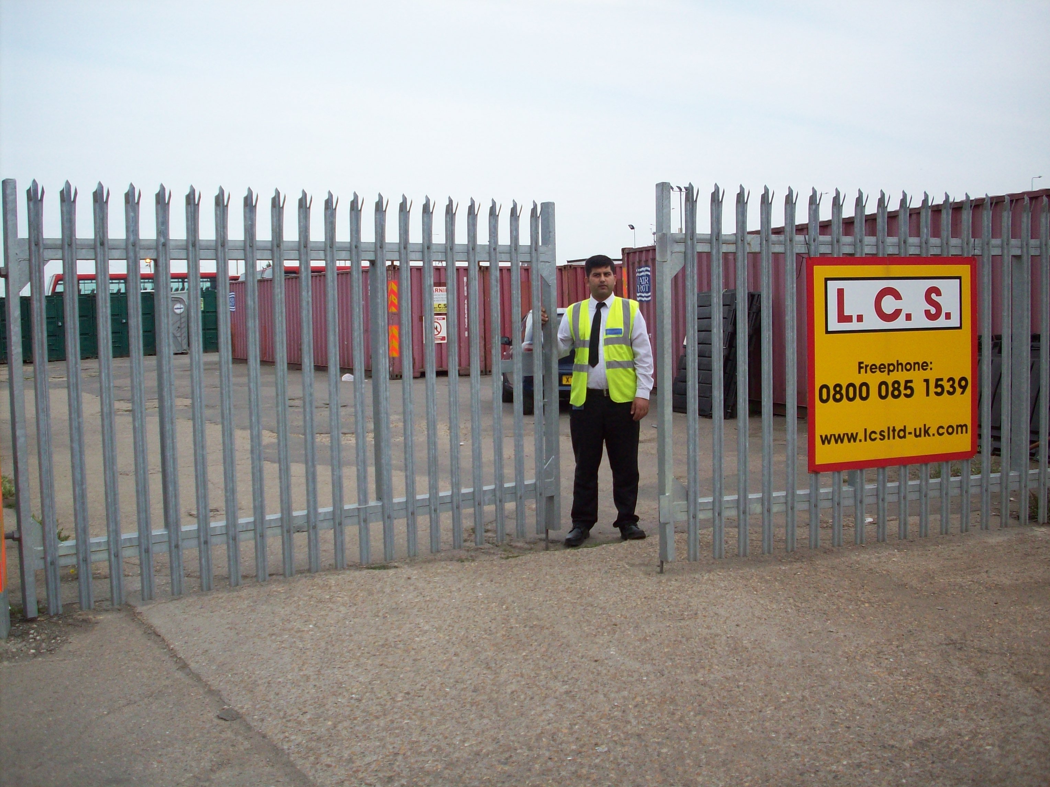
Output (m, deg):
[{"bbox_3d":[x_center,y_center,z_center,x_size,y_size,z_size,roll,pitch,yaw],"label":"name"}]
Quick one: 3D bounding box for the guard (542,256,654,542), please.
[{"bbox_3d":[0.440,0.025,6.790,0.680,1.730,0.450,-1,4,8],"label":"guard"}]

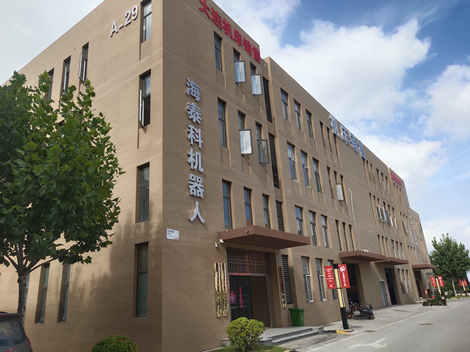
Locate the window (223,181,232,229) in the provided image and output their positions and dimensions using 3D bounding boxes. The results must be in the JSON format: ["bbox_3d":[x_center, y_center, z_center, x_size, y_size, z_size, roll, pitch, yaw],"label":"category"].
[{"bbox_3d":[-0.370,1.499,20.645,0.120,2.518,0.874,-16,-22,32],"label":"window"}]

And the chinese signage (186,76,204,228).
[{"bbox_3d":[-1.828,-1.350,18.394,0.140,7.100,1.050,-16,-22,32],"label":"chinese signage"}]

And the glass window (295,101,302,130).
[{"bbox_3d":[4.956,-4.625,30.606,0.180,2.450,1.200,-16,-22,32],"label":"glass window"}]

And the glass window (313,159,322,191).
[{"bbox_3d":[6.490,0.020,30.961,0.180,2.800,1.200,-16,-22,32],"label":"glass window"}]

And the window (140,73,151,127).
[{"bbox_3d":[-4.064,-3.497,18.034,0.780,2.800,0.200,-16,-22,32],"label":"window"}]

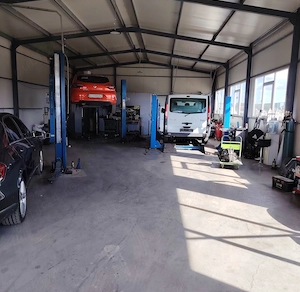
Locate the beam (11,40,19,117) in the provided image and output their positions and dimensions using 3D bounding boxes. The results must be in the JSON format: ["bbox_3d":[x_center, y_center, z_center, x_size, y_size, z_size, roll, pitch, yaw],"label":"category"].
[{"bbox_3d":[-5.845,-2.350,12.109,0.200,4.300,0.180,2,8,2],"label":"beam"}]

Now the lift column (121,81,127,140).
[{"bbox_3d":[-1.151,-1.496,12.175,0.240,2.670,0.280,2,8,2],"label":"lift column"}]

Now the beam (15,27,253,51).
[{"bbox_3d":[-0.789,-4.484,11.543,9.750,0.860,0.200,2,8,2],"label":"beam"}]

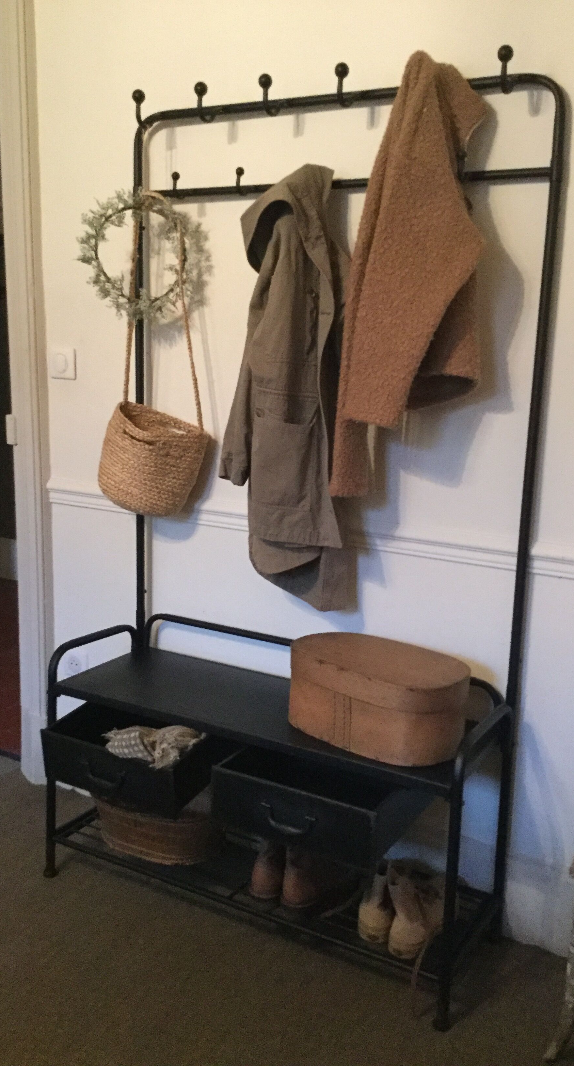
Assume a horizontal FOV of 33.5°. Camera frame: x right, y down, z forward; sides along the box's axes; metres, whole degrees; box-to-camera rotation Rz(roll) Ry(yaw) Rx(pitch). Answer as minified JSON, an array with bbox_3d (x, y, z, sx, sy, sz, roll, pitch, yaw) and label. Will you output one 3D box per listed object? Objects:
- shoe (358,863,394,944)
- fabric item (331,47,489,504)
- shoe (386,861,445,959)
[{"bbox_3d":[0.221,0.739,2.031,0.088,0.132,0.260,8,13,29],"label":"shoe"},{"bbox_3d":[0.236,-0.498,1.904,0.310,0.873,0.240,8,13,29],"label":"fabric item"},{"bbox_3d":[0.285,0.749,1.986,0.088,0.134,0.262,8,13,29],"label":"shoe"}]

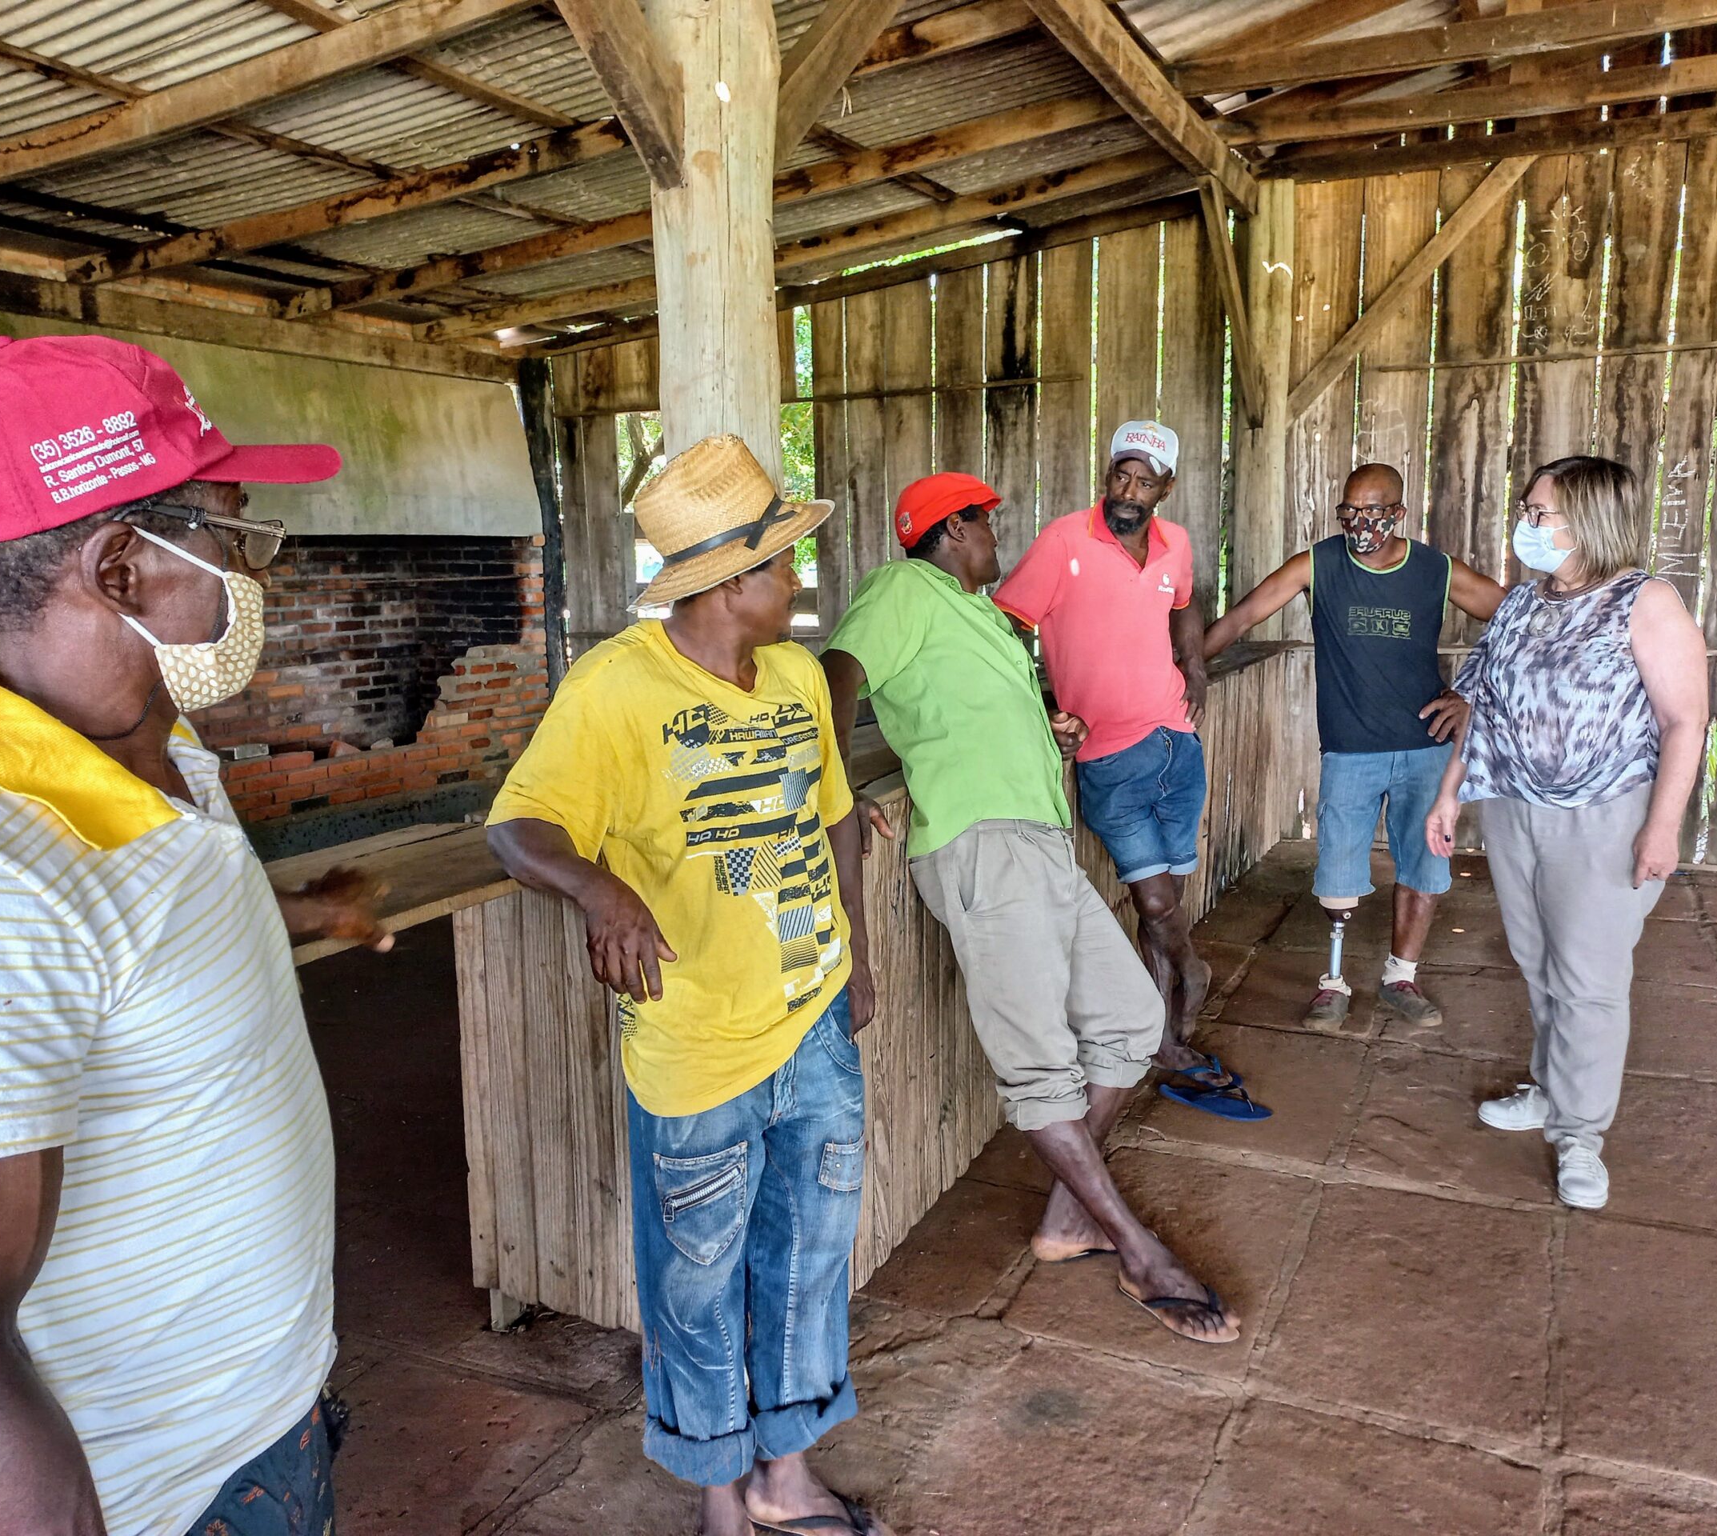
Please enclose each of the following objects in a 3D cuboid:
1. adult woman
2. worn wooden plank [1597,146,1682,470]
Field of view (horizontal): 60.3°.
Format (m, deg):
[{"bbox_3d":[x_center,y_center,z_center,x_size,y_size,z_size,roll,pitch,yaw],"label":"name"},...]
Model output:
[{"bbox_3d":[1.589,0.118,3.369,0.410,1.630,0.540,-7,11,-35],"label":"adult woman"},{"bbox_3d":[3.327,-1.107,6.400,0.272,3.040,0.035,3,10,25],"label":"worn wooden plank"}]

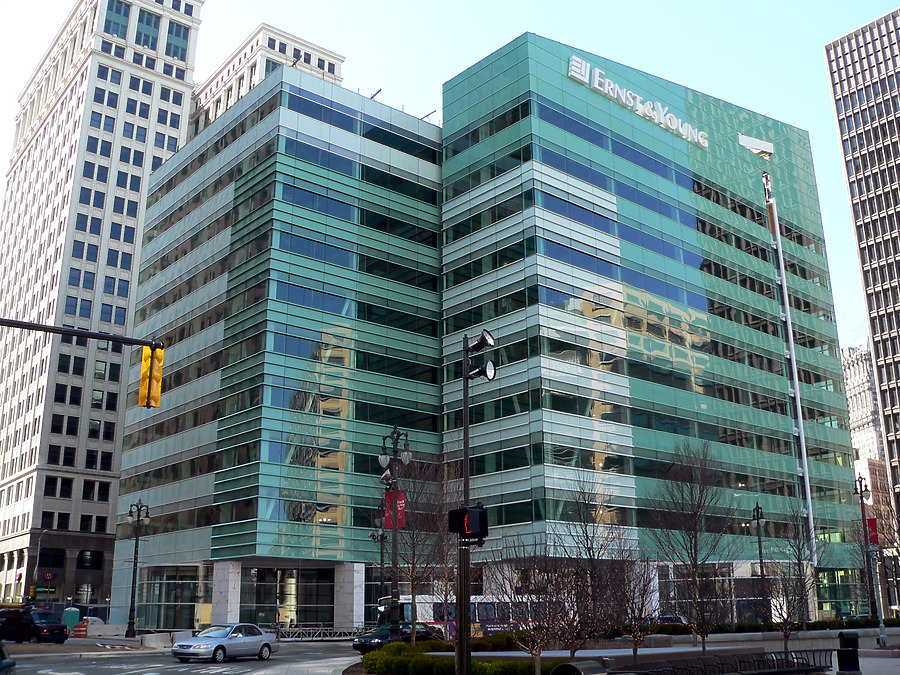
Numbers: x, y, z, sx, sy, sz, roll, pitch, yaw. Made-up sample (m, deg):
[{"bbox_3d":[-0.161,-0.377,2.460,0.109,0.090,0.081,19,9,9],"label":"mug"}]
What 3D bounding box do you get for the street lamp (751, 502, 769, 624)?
[{"bbox_3d":[22.360,16.483,67.080,0.650,9.500,1.250,9,-20,-29],"label":"street lamp"}]

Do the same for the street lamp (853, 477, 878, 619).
[{"bbox_3d":[25.801,13.061,57.664,0.700,9.500,1.300,9,-20,-29],"label":"street lamp"}]

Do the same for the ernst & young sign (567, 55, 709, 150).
[{"bbox_3d":[18.224,-21.872,87.317,20.679,2.450,0.400,14,-22,-38],"label":"ernst & young sign"}]

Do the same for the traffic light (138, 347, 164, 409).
[{"bbox_3d":[-5.285,0.727,16.569,0.360,1.080,0.420,6,-18,-19],"label":"traffic light"}]

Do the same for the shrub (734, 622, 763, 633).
[{"bbox_3d":[13.591,13.182,42.473,1.350,0.500,0.900,6,-18,-19],"label":"shrub"}]

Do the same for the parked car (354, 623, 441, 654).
[{"bbox_3d":[-2.630,15.050,46.878,1.870,1.520,4.800,-12,-21,34],"label":"parked car"}]

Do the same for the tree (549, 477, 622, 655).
[{"bbox_3d":[5.417,9.064,37.613,2.800,7.112,2.800,-3,-17,8],"label":"tree"}]

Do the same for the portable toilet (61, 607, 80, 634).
[{"bbox_3d":[-32.969,24.644,81.422,1.150,2.300,1.200,10,-20,-30],"label":"portable toilet"}]

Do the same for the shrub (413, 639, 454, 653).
[{"bbox_3d":[-0.678,12.655,38.476,1.850,0.538,1.100,0,-17,0],"label":"shrub"}]

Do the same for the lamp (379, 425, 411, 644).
[{"bbox_3d":[-2.468,8.749,41.691,1.600,9.816,0.620,-12,-21,34],"label":"lamp"}]

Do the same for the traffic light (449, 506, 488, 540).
[{"bbox_3d":[0.283,2.841,14.299,0.550,0.520,0.420,10,-20,-31],"label":"traffic light"}]

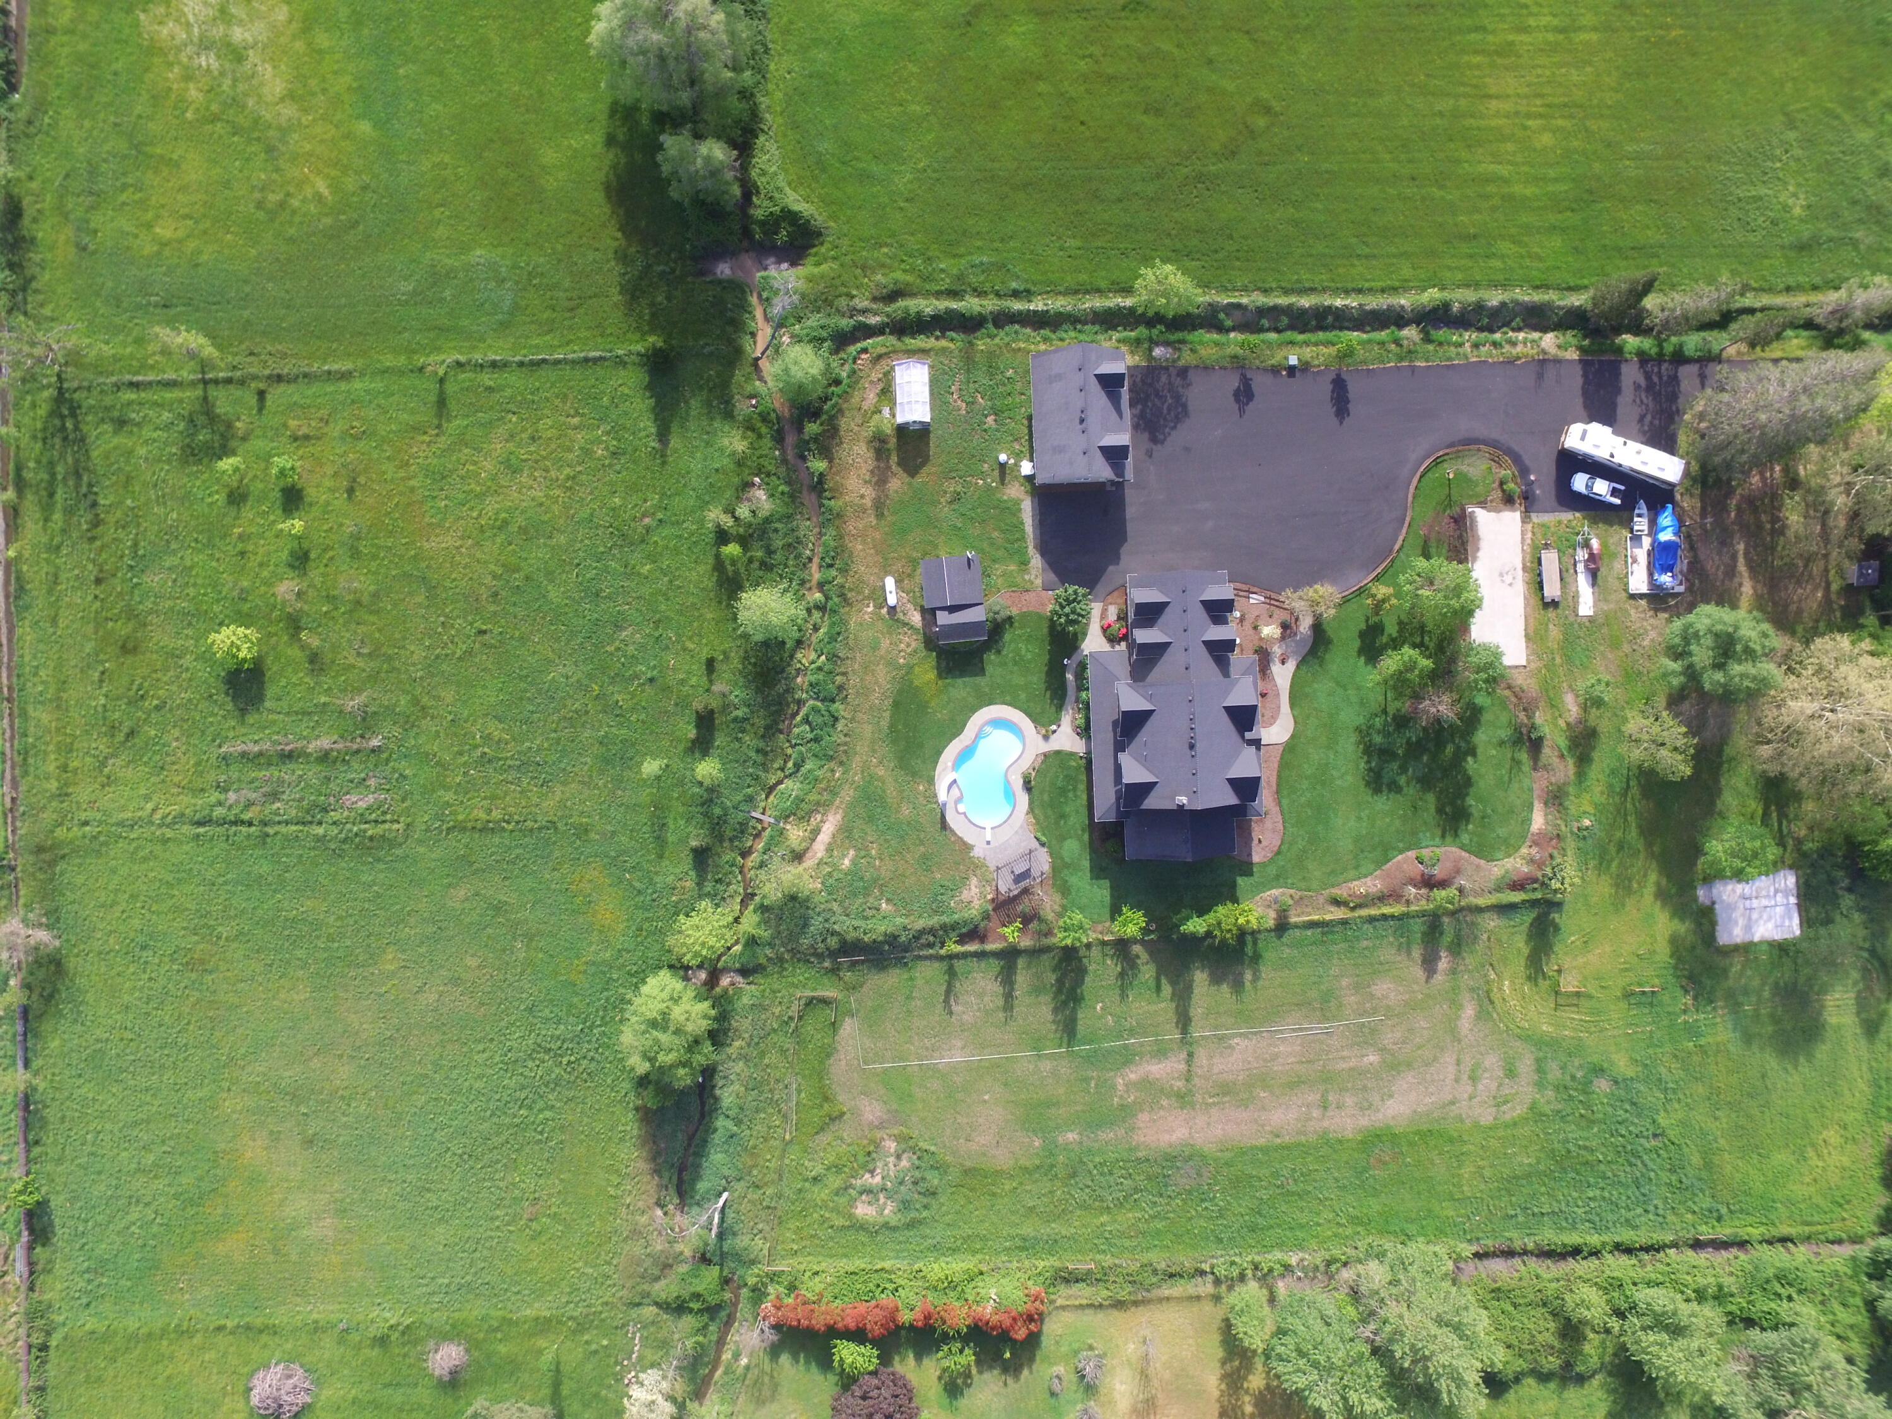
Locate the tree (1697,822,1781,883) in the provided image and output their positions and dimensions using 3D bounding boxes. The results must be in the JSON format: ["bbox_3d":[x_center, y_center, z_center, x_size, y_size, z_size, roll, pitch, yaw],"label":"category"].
[{"bbox_3d":[82.580,14.910,114.250,6.900,6.500,6.100,0,90,0],"label":"tree"}]

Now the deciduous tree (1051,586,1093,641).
[{"bbox_3d":[13.222,-10.293,117.100,4.500,5.800,5.000,0,90,0],"label":"deciduous tree"}]

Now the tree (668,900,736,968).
[{"bbox_3d":[-25.434,23.628,116.100,7.100,7.800,6.800,0,90,0],"label":"tree"}]

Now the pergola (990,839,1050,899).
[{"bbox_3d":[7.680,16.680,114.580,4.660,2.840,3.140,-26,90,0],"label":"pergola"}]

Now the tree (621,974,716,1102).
[{"bbox_3d":[-28.940,34.216,114.750,9.300,10.500,11.200,0,90,0],"label":"tree"}]

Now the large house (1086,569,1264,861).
[{"bbox_3d":[23.500,0.910,110.230,17.430,11.550,29.380,-3,90,0],"label":"large house"}]

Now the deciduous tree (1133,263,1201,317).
[{"bbox_3d":[22.490,-42.550,111.540,5.880,8.610,6.590,0,90,0],"label":"deciduous tree"}]

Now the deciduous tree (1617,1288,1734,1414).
[{"bbox_3d":[74.060,65.140,110.730,9.120,10.640,8.710,0,90,0],"label":"deciduous tree"}]

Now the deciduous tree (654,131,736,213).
[{"bbox_3d":[-25.492,-55.387,114.250,8.200,11.500,8.000,0,90,0],"label":"deciduous tree"}]

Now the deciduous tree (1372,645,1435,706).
[{"bbox_3d":[47.450,-3.460,113.750,5.600,7.500,5.500,0,90,0],"label":"deciduous tree"}]

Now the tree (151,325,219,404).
[{"bbox_3d":[-79.160,-37.380,114.000,5.800,7.000,5.400,0,90,0],"label":"tree"}]

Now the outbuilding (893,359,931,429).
[{"bbox_3d":[-3.520,-33.340,115.750,3.650,3.500,6.350,-2,90,0],"label":"outbuilding"}]

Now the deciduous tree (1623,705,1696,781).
[{"bbox_3d":[72.540,3.440,111.740,6.890,8.410,6.380,0,90,0],"label":"deciduous tree"}]

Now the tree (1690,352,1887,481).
[{"bbox_3d":[81.150,-28.870,106.880,8.920,18.240,9.120,0,90,0],"label":"tree"}]

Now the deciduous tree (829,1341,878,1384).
[{"bbox_3d":[-9.680,68.720,115.500,4.600,4.000,4.000,0,90,0],"label":"deciduous tree"}]

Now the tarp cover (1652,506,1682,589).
[{"bbox_3d":[76.460,-17.510,116.100,2.500,2.200,8.300,1,90,0],"label":"tarp cover"}]

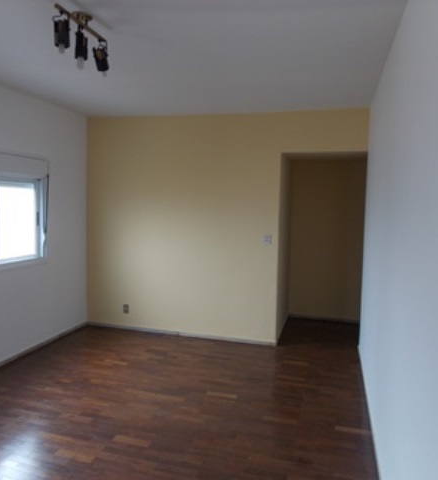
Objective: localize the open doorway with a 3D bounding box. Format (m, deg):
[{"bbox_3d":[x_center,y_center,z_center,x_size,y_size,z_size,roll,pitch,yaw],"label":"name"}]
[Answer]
[{"bbox_3d":[1.105,0.135,4.611,0.878,2.120,0.200,2,5,15],"label":"open doorway"}]

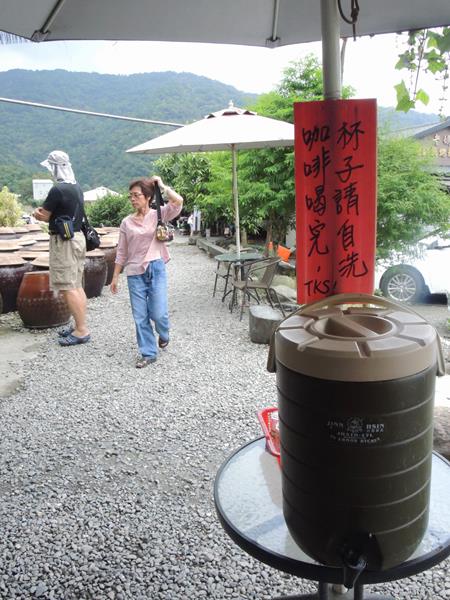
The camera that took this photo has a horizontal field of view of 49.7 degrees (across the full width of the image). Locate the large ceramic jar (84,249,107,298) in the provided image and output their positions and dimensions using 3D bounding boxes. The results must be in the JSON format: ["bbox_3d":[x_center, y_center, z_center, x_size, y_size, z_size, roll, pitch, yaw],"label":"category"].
[{"bbox_3d":[-2.123,-0.417,7.530,0.600,0.740,0.600,-4,11,0],"label":"large ceramic jar"}]

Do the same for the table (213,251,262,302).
[{"bbox_3d":[0.202,-0.255,6.689,0.670,0.635,0.670,-4,11,0],"label":"table"}]

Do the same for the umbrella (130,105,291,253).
[{"bbox_3d":[0.144,-1.225,6.499,2.680,2.630,2.680,-4,11,0],"label":"umbrella"}]

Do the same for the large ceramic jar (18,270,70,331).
[{"bbox_3d":[-2.169,-0.014,5.817,0.635,0.610,0.635,-4,11,0],"label":"large ceramic jar"}]

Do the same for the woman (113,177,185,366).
[{"bbox_3d":[-0.661,-0.232,4.229,0.580,1.580,0.450,0,12,20],"label":"woman"}]

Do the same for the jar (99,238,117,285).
[{"bbox_3d":[-2.201,-0.654,8.772,0.600,0.740,0.600,-4,11,0],"label":"jar"}]

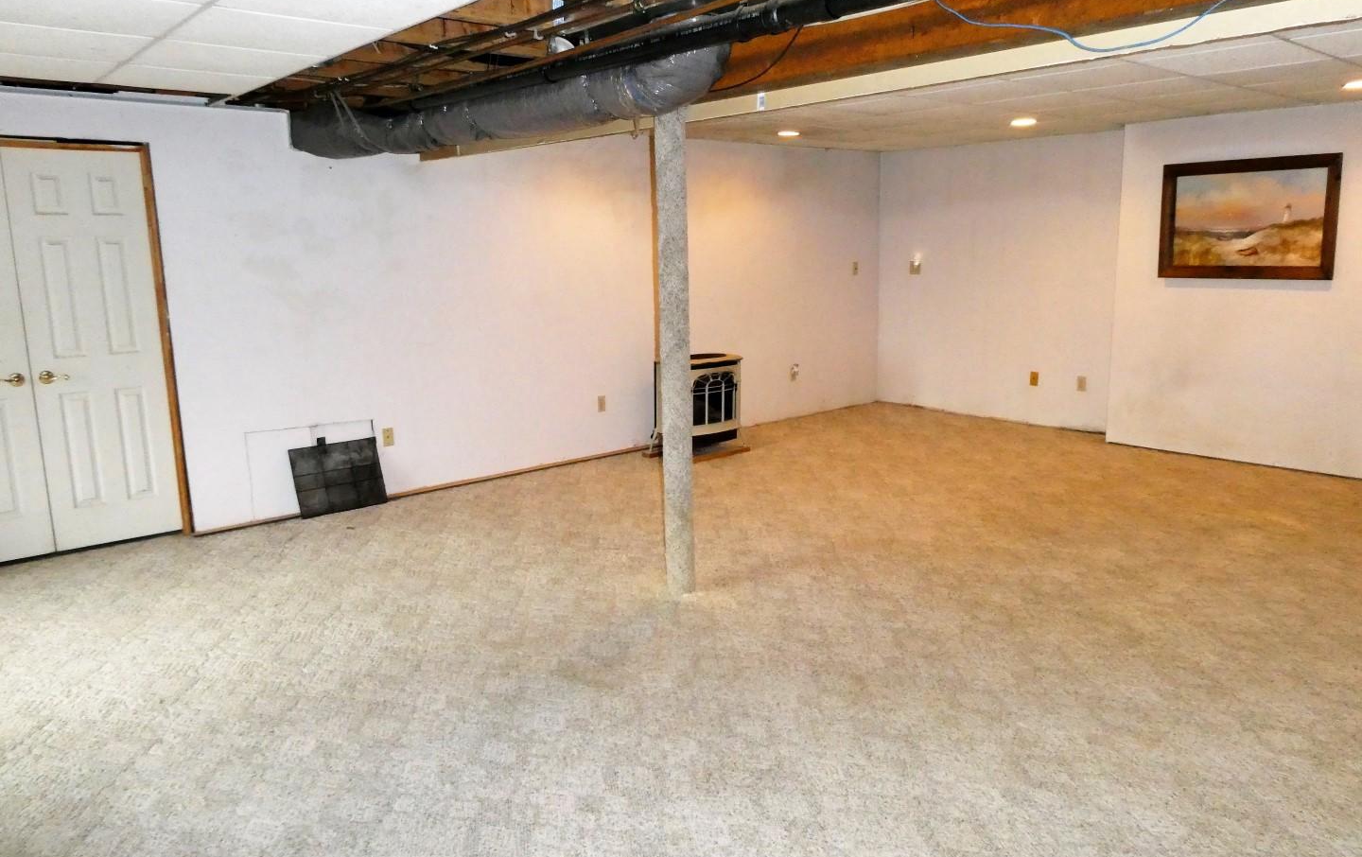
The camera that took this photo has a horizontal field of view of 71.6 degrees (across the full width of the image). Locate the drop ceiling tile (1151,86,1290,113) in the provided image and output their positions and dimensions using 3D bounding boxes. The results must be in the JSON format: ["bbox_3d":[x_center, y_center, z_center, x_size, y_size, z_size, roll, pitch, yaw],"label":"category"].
[{"bbox_3d":[2.979,-1.882,5.358,0.605,0.020,0.605,-11,15,-39],"label":"drop ceiling tile"}]

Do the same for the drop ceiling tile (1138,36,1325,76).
[{"bbox_3d":[2.427,-1.620,4.126,0.605,0.020,0.605,-11,15,-39],"label":"drop ceiling tile"}]

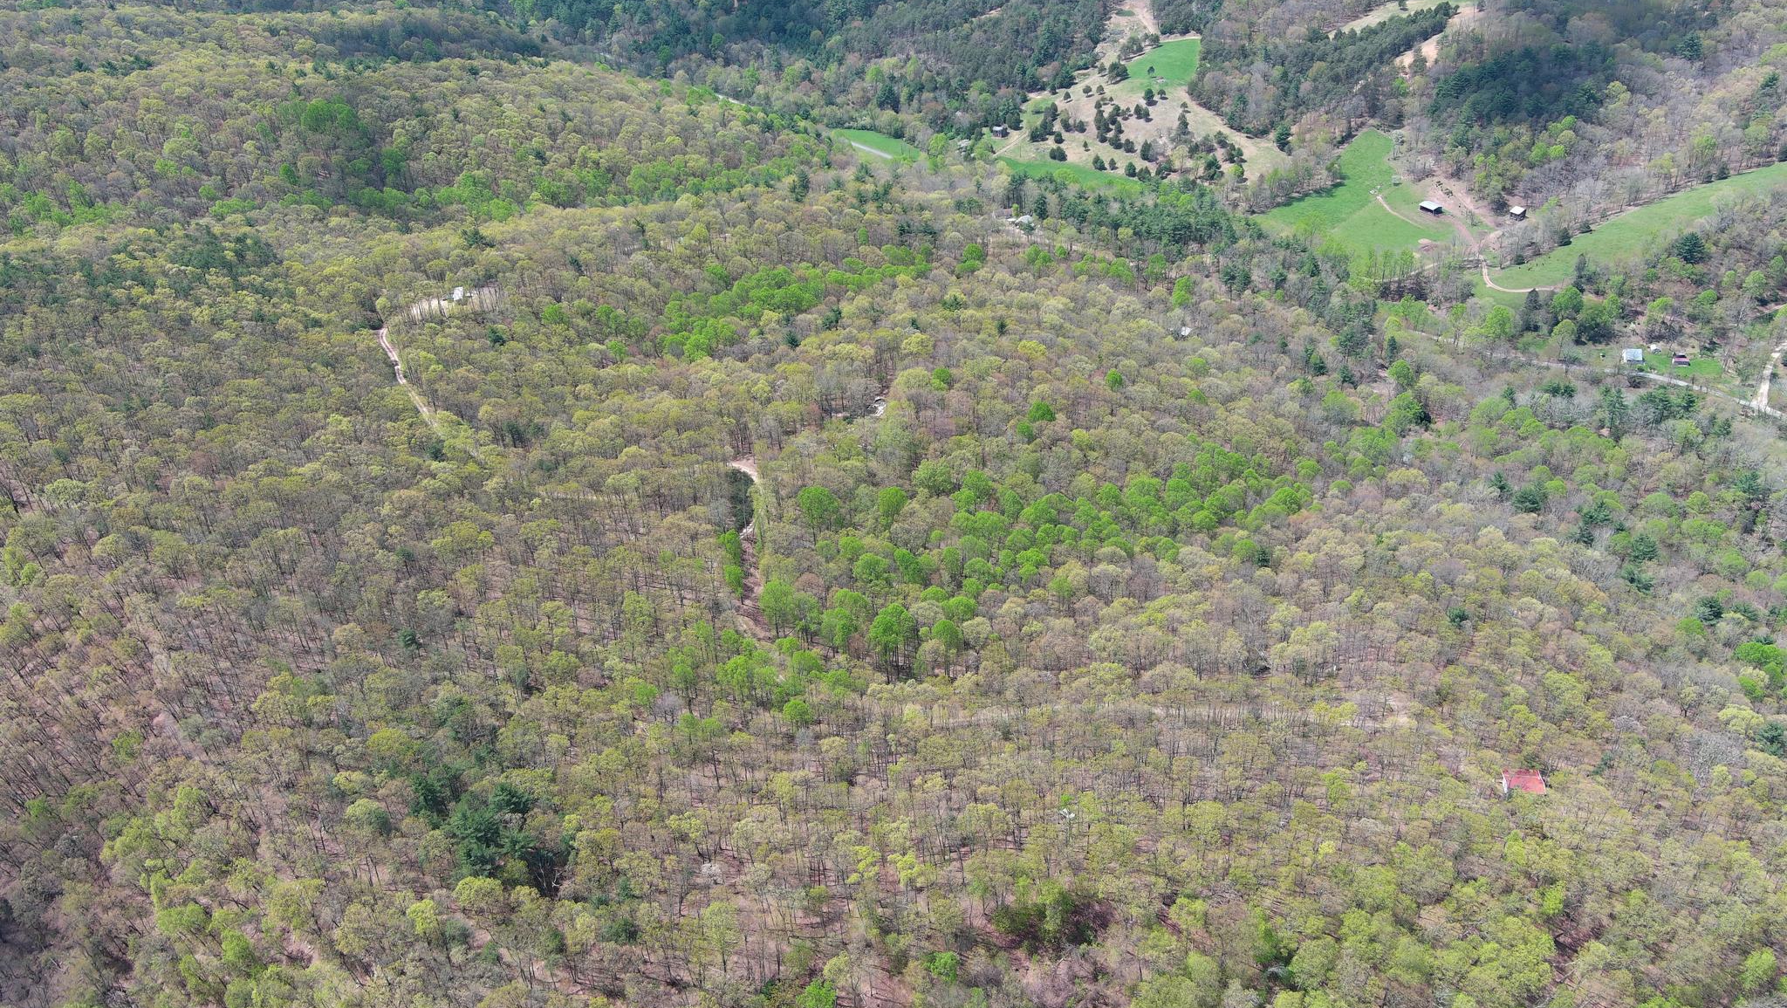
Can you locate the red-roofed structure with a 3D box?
[{"bbox_3d":[122.510,54.520,281.230,7.200,4.300,6.400,1,35,1],"label":"red-roofed structure"}]

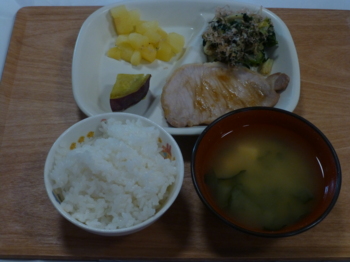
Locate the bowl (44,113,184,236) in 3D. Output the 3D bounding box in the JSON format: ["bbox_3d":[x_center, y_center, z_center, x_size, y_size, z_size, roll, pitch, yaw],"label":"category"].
[{"bbox_3d":[-0.049,0.046,0.504,0.113,0.054,0.113,0,56,-1],"label":"bowl"}]

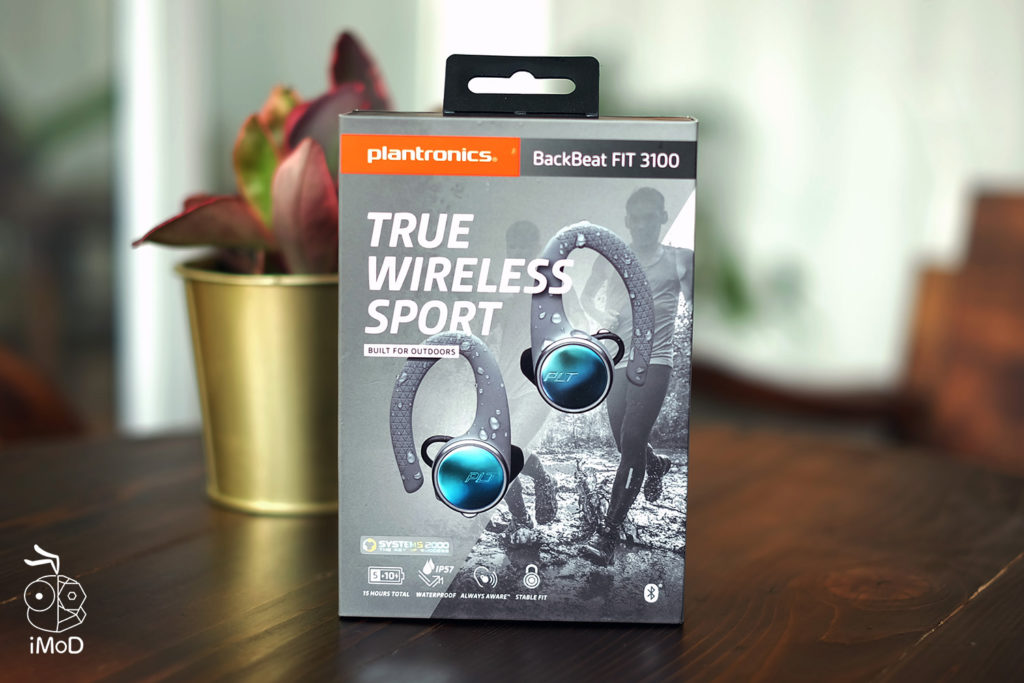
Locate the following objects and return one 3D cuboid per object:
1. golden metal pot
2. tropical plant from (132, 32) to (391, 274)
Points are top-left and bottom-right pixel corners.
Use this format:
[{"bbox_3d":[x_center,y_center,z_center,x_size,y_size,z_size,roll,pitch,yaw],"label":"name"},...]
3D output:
[{"bbox_3d":[-0.086,0.015,0.620,0.096,0.095,0.096,1,9,0],"label":"golden metal pot"},{"bbox_3d":[-0.092,-0.076,0.606,0.121,0.098,0.113,1,9,0],"label":"tropical plant"}]

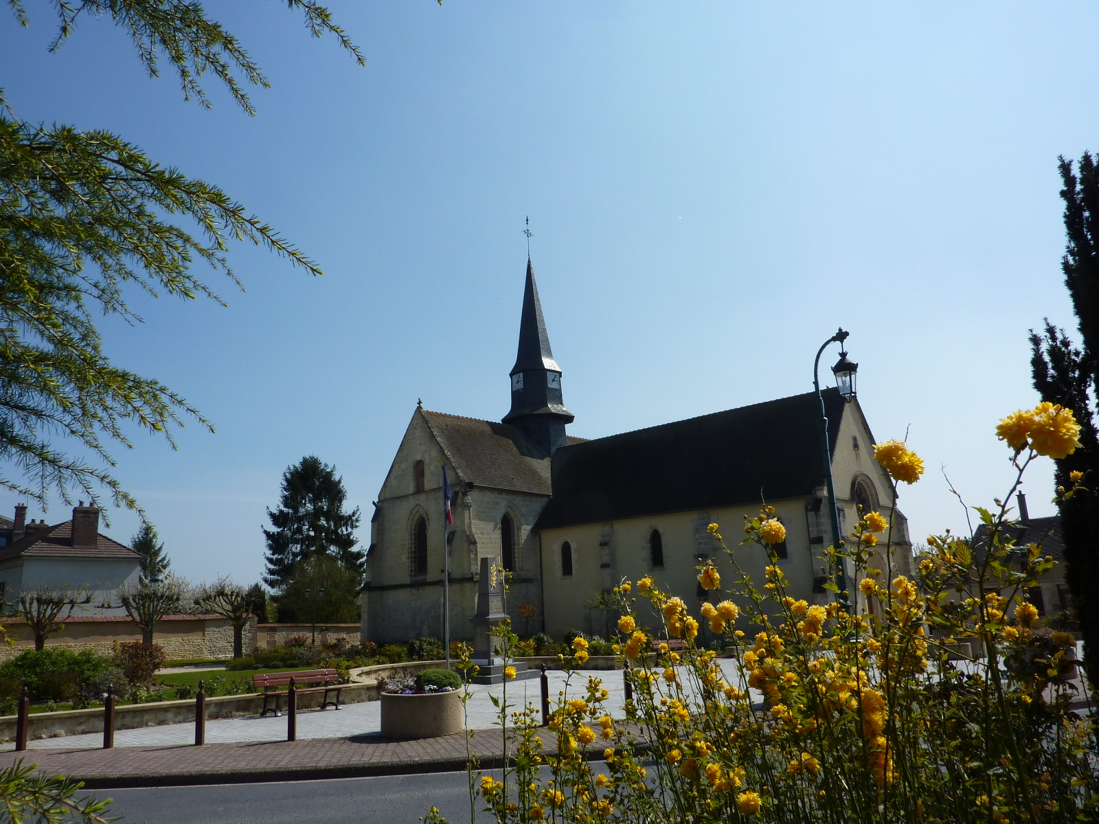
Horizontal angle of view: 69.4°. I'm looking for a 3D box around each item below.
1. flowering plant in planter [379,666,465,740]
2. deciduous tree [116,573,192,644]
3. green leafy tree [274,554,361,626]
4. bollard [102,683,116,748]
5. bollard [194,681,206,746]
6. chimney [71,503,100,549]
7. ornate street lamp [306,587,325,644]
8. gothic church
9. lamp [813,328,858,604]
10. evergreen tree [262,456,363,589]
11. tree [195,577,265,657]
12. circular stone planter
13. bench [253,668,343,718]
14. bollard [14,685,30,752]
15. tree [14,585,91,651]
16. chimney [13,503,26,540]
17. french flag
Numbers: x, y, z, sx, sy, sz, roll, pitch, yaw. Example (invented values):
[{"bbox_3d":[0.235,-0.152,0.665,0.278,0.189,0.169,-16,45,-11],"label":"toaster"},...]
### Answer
[{"bbox_3d":[-2.222,4.992,13.741,1.500,1.020,1.500,-3,-13,0],"label":"flowering plant in planter"},{"bbox_3d":[-15.018,7.877,30.113,2.617,3.414,2.617,5,-15,-25],"label":"deciduous tree"},{"bbox_3d":[-15.267,12.325,52.191,5.663,5.889,5.663,2,-14,-16],"label":"green leafy tree"},{"bbox_3d":[-7.308,5.067,13.203,0.120,0.999,0.120,0,-14,-6],"label":"bollard"},{"bbox_3d":[-5.873,5.061,13.371,0.128,1.032,0.128,-2,-13,-5],"label":"bollard"},{"bbox_3d":[-25.105,6.137,43.023,1.350,2.360,0.650,9,-17,-41],"label":"chimney"},{"bbox_3d":[-13.150,11.553,44.702,1.050,3.310,0.320,-2,-13,-5],"label":"ornate street lamp"},{"bbox_3d":[3.010,0.419,41.639,26.781,22.120,16.590,-15,-17,41],"label":"gothic church"},{"bbox_3d":[5.387,1.852,14.202,0.500,6.859,1.280,2,-14,-16],"label":"lamp"},{"bbox_3d":[-17.489,9.962,59.497,7.500,13.492,7.500,-3,-13,0],"label":"evergreen tree"},{"bbox_3d":[-13.030,8.357,32.244,2.663,3.364,2.663,3,-15,-21],"label":"tree"},{"bbox_3d":[-2.191,5.178,13.714,1.386,0.671,1.386,0,-14,-9],"label":"circular stone planter"},{"bbox_3d":[-5.135,5.932,16.666,1.912,0.805,0.641,11,-19,-43],"label":"bench"},{"bbox_3d":[-8.848,5.166,13.382,0.128,1.047,0.128,-2,-13,-5],"label":"bollard"},{"bbox_3d":[-17.216,7.511,27.441,2.291,2.999,2.291,6,-16,-31],"label":"tree"},{"bbox_3d":[-35.404,7.424,53.043,0.714,2.525,0.643,5,-15,-27],"label":"chimney"},{"bbox_3d":[-3.105,2.603,24.381,0.280,1.773,0.200,-3,-13,0],"label":"french flag"}]

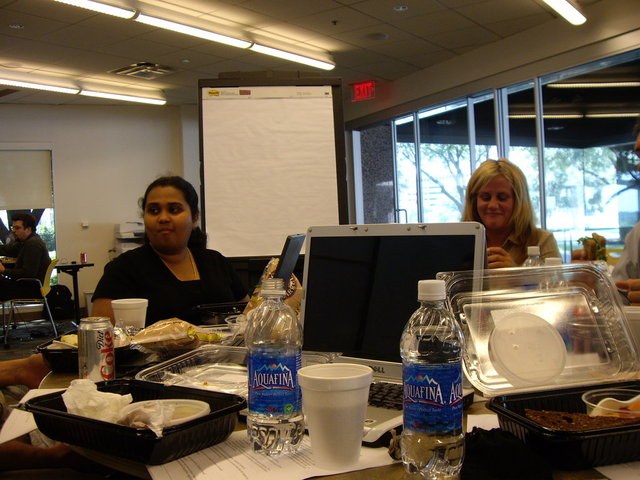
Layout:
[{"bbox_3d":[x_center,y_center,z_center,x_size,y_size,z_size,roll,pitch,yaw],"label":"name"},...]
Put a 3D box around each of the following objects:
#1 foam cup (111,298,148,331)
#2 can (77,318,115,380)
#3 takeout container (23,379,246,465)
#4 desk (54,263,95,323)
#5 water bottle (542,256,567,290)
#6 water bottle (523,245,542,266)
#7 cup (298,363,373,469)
[{"bbox_3d":[-0.476,0.208,1.768,0.089,0.109,0.089,-2,1,0],"label":"foam cup"},{"bbox_3d":[-0.412,0.205,1.301,0.066,0.122,0.066,-2,1,0],"label":"can"},{"bbox_3d":[-0.256,0.243,0.964,0.262,0.048,0.174,-1,1,34],"label":"takeout container"},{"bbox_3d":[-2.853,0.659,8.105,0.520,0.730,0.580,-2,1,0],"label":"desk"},{"bbox_3d":[0.453,0.141,1.352,0.069,0.209,0.069,-2,1,0],"label":"water bottle"},{"bbox_3d":[0.579,0.123,1.892,0.069,0.209,0.069,-2,1,0],"label":"water bottle"},{"bbox_3d":[0.019,0.209,0.828,0.089,0.109,0.089,-2,1,0],"label":"cup"}]

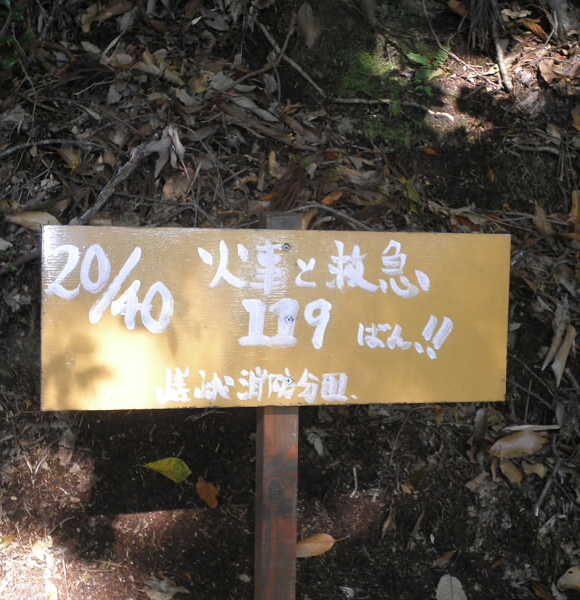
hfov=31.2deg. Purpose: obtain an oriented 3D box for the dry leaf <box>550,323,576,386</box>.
[{"bbox_3d":[0.453,0.088,1.703,0.019,0.124,0.018,21,-31,5],"label":"dry leaf"}]

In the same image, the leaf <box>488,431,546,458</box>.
[{"bbox_3d":[0.355,0.221,1.609,0.104,0.038,0.018,-13,-28,-16],"label":"leaf"}]

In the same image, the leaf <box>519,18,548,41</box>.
[{"bbox_3d":[0.433,-0.483,1.846,0.066,0.026,0.014,41,-20,18],"label":"leaf"}]

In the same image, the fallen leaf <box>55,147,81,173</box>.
[{"bbox_3d":[-0.410,-0.257,1.905,0.027,0.012,0.080,-31,59,-21],"label":"fallen leaf"}]

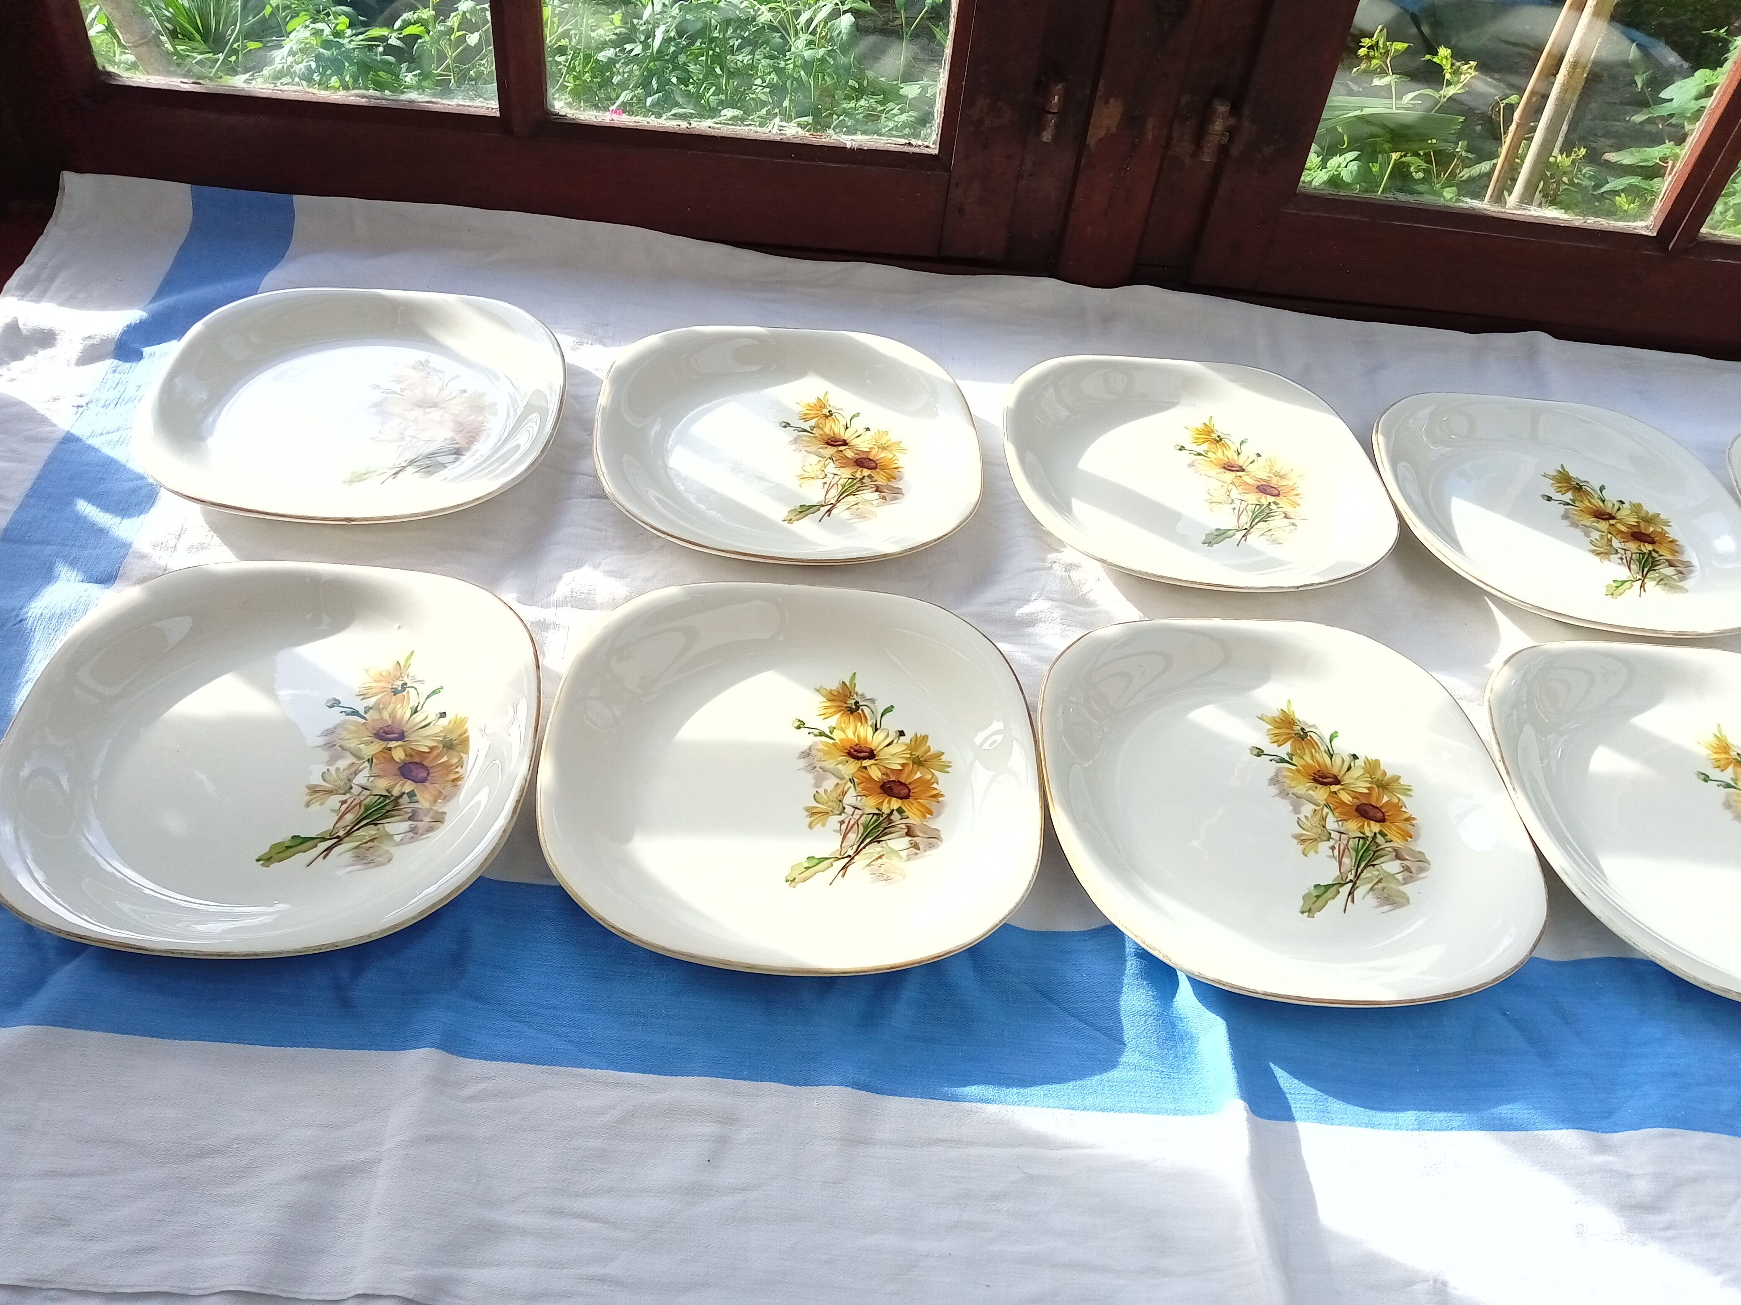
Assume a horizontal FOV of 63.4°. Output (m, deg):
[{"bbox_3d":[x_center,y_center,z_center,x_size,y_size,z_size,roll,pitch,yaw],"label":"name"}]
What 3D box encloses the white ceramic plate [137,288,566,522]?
[{"bbox_3d":[-0.308,-0.148,0.855,0.236,0.026,0.242,4,44,-3],"label":"white ceramic plate"}]

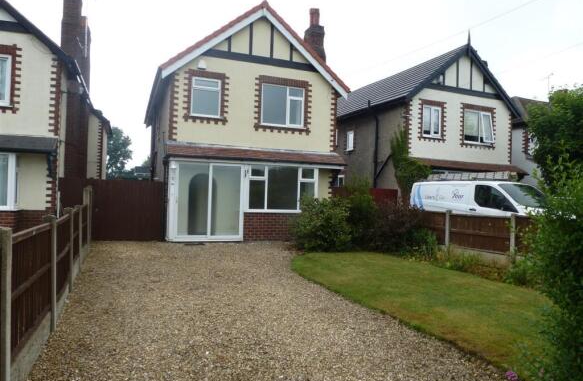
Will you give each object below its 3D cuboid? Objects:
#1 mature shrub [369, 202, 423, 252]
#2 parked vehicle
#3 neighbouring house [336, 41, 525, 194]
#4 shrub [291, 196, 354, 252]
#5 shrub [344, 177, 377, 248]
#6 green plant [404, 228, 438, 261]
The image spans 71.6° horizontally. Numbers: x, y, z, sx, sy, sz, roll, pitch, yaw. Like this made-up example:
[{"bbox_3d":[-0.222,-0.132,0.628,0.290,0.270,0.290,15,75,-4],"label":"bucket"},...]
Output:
[{"bbox_3d":[2.895,1.002,11.250,1.350,1.300,1.250,2,-1,-23],"label":"mature shrub"},{"bbox_3d":[6.175,0.749,12.699,2.050,2.000,5.000,2,-1,-23],"label":"parked vehicle"},{"bbox_3d":[5.789,-2.251,20.783,6.600,8.200,9.000,2,-1,-23],"label":"neighbouring house"},{"bbox_3d":[0.855,0.892,11.150,1.500,1.420,1.350,2,-1,-23],"label":"shrub"},{"bbox_3d":[1.973,0.624,11.900,1.150,2.030,1.100,1,-1,0],"label":"shrub"},{"bbox_3d":[3.137,1.277,9.750,0.750,0.720,0.700,2,-1,-23],"label":"green plant"}]

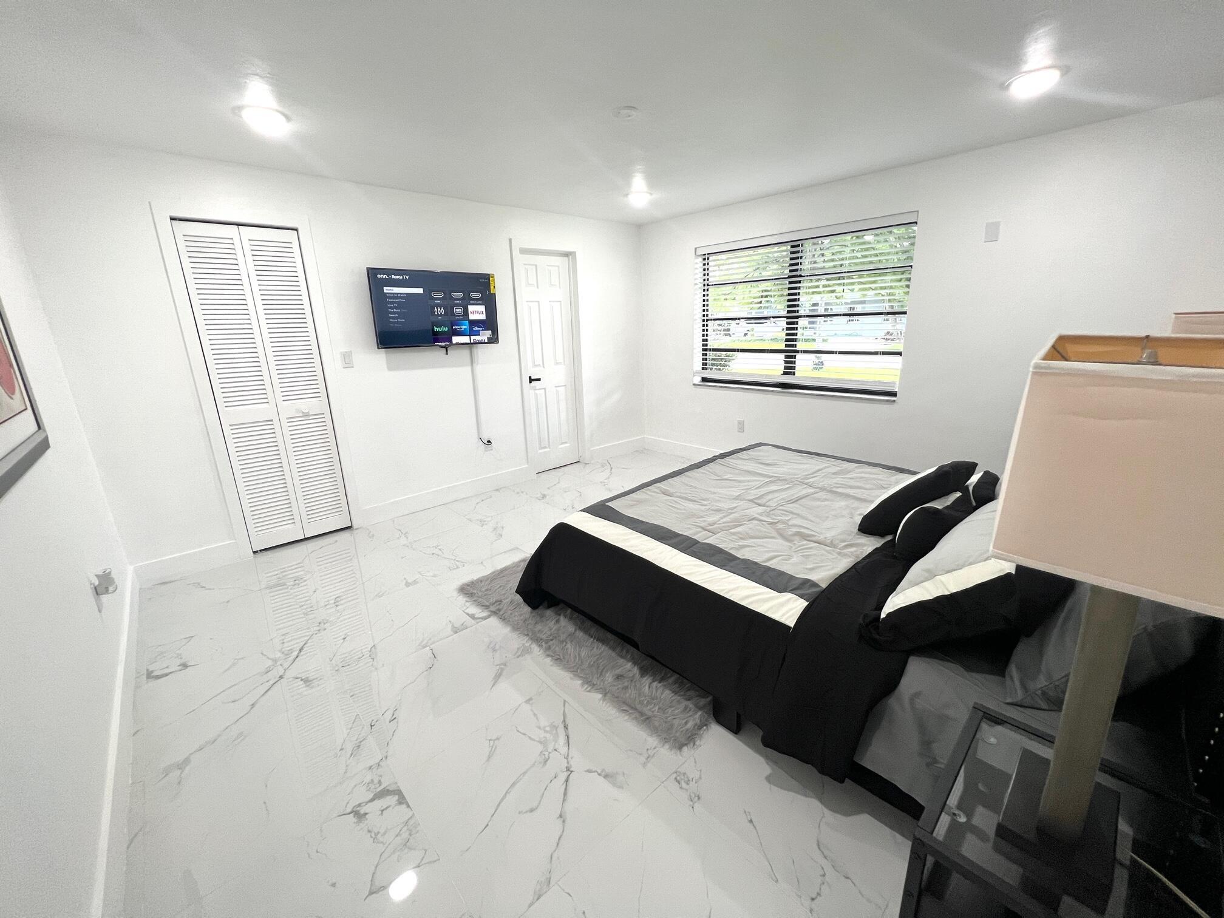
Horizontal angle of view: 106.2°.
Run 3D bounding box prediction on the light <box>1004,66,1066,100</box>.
[{"bbox_3d":[1.902,-1.691,2.066,0.195,0.040,0.195,-15,21,-41],"label":"light"}]

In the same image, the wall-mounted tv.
[{"bbox_3d":[-1.330,-1.145,3.521,0.962,0.550,0.070,-15,21,-41],"label":"wall-mounted tv"}]

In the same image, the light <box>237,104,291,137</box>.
[{"bbox_3d":[-1.650,-1.600,2.176,0.195,0.040,0.195,-15,21,-41],"label":"light"}]

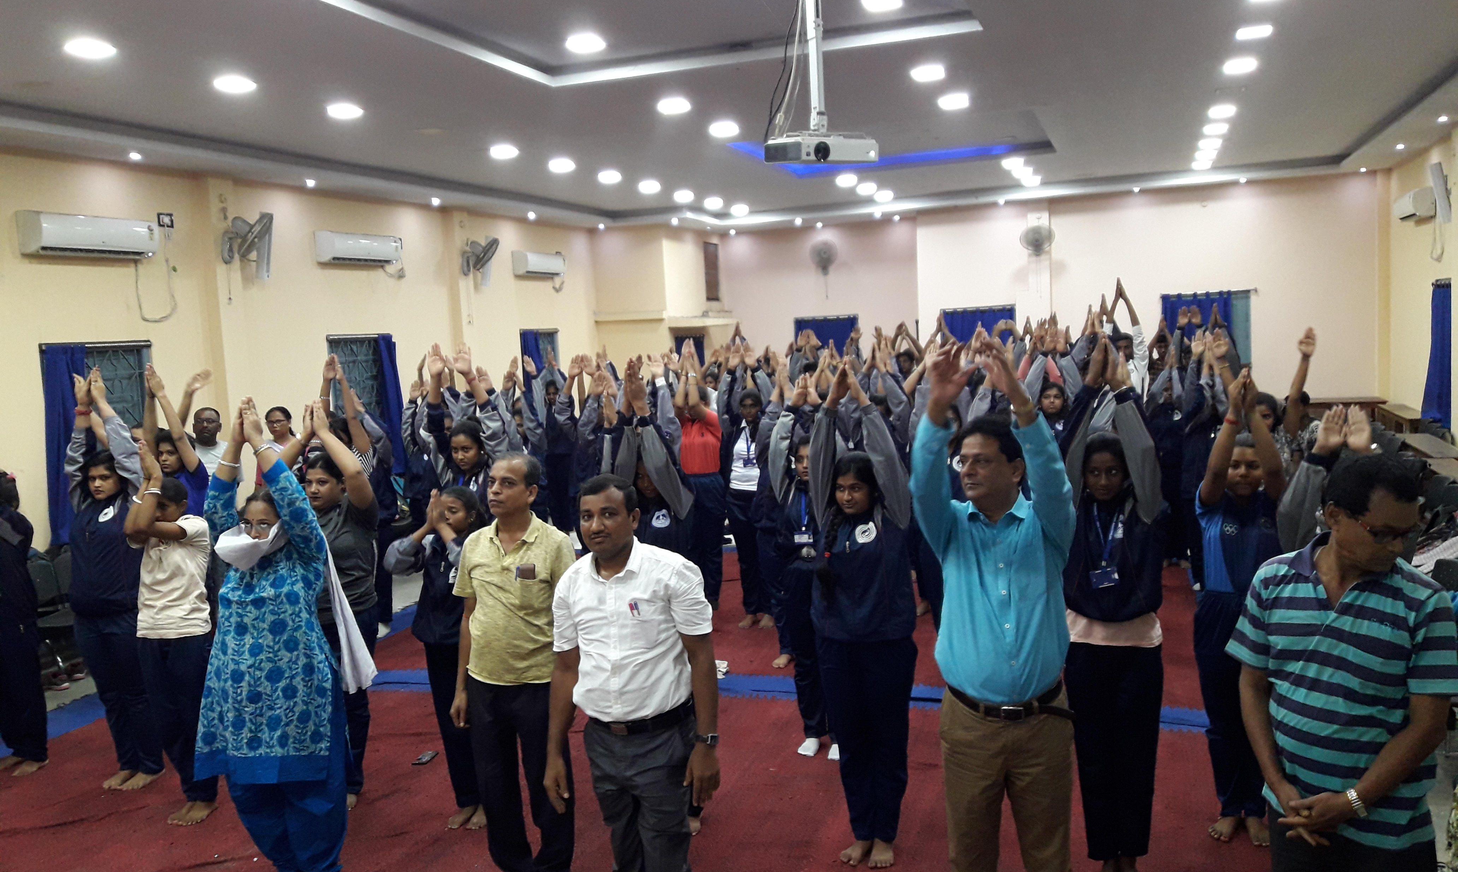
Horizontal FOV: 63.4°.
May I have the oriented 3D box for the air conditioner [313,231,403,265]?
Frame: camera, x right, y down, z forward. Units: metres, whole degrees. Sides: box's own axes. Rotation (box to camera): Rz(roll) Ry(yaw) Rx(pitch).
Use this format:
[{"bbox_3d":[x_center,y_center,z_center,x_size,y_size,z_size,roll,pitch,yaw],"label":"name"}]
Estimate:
[{"bbox_3d":[-3.498,-1.772,11.168,0.200,0.280,0.980,-2,5,20],"label":"air conditioner"}]

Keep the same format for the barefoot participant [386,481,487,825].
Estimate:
[{"bbox_3d":[-1.220,0.932,5.050,0.480,1.440,0.380,-1,5,23],"label":"barefoot participant"}]

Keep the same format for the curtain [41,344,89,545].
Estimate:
[{"bbox_3d":[-4.717,0.046,8.486,0.110,1.400,0.370,-1,5,20],"label":"curtain"}]

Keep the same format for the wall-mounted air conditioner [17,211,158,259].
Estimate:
[{"bbox_3d":[-4.500,-1.413,8.335,0.200,0.285,0.990,-2,5,20],"label":"wall-mounted air conditioner"}]

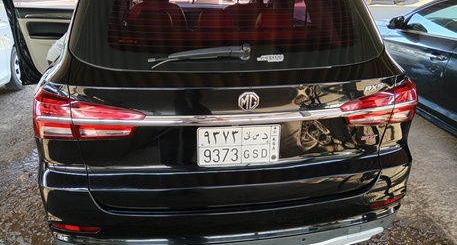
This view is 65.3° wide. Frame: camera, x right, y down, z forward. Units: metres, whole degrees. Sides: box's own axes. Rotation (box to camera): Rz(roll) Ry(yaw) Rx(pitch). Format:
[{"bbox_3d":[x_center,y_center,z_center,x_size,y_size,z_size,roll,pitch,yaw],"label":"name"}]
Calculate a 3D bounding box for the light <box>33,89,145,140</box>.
[{"bbox_3d":[-0.570,-0.022,1.401,0.549,0.205,0.174,2,23,4],"label":"light"}]

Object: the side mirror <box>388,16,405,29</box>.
[{"bbox_3d":[1.942,-1.149,4.120,0.185,0.145,0.115,-2,23,-4],"label":"side mirror"}]

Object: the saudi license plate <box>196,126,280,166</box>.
[{"bbox_3d":[0.041,0.087,1.351,0.315,0.157,0.020,-3,23,-7],"label":"saudi license plate"}]

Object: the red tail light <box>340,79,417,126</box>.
[{"bbox_3d":[0.674,-0.085,1.554,0.549,0.205,0.174,-8,24,-18],"label":"red tail light"}]

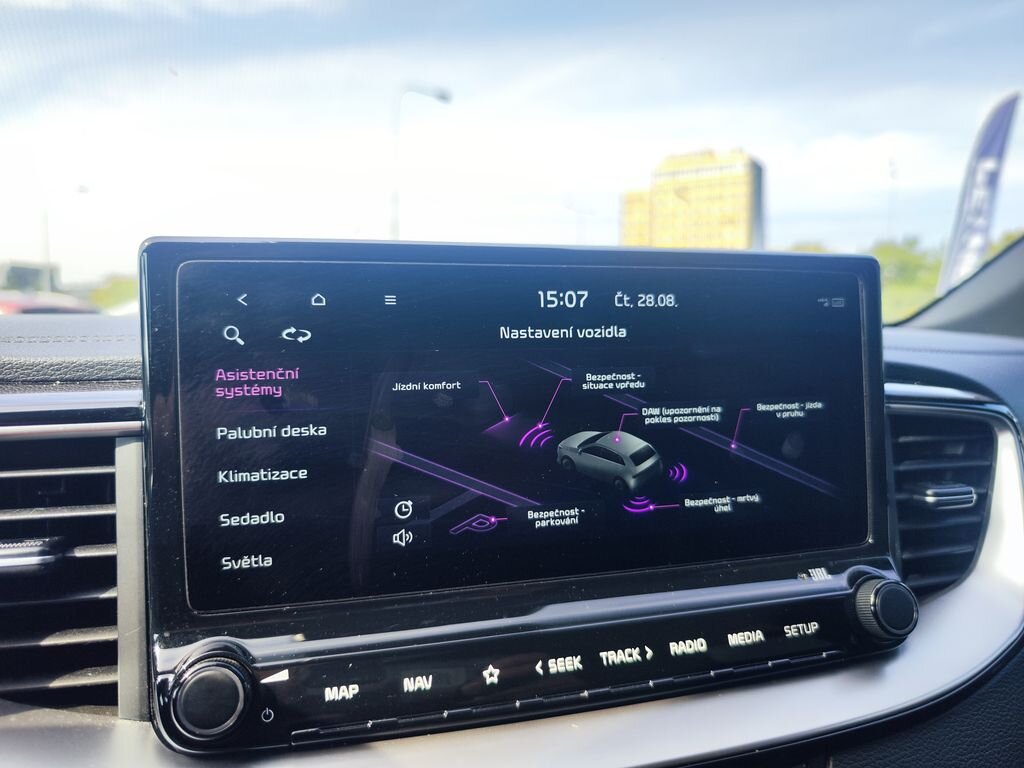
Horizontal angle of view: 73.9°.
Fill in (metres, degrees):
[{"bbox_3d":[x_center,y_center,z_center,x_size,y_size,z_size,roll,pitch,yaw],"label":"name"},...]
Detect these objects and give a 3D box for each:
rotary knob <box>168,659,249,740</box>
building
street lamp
[{"bbox_3d":[-0.084,0.088,0.191,0.020,0.020,0.010,-1,-12,-15],"label":"rotary knob"},{"bbox_3d":[50.900,-39.396,188.611,35.000,45.500,18.000,3,6,32],"label":"building"},{"bbox_3d":[-3.250,-6.127,25.785,2.500,9.700,0.350,-4,7,-37],"label":"street lamp"}]

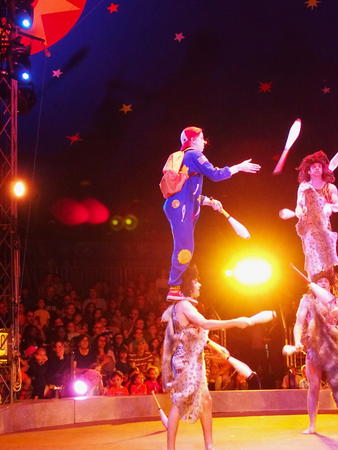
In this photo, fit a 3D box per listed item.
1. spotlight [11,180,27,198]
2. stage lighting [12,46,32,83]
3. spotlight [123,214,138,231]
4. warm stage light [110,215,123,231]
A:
[{"bbox_3d":[-2.000,-0.475,8.700,0.190,0.240,0.250,0,9,-15],"label":"spotlight"},{"bbox_3d":[-1.982,-2.158,8.800,0.280,0.450,0.300,0,0,-27],"label":"stage lighting"},{"bbox_3d":[-0.829,-0.054,14.000,0.330,0.340,0.340,0,6,-6],"label":"spotlight"},{"bbox_3d":[-1.130,-0.054,14.000,0.280,0.330,0.320,0,6,-6],"label":"warm stage light"}]

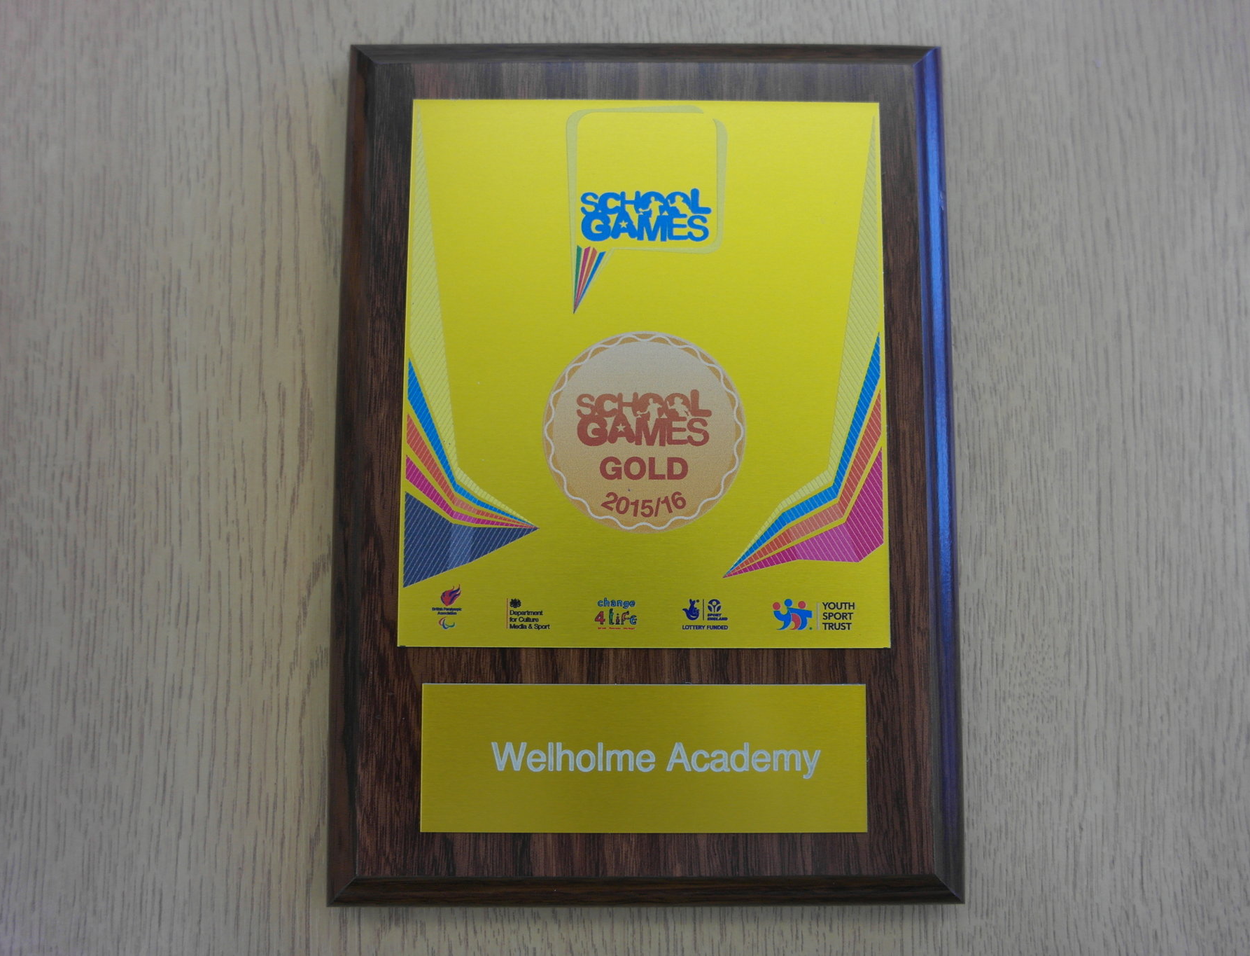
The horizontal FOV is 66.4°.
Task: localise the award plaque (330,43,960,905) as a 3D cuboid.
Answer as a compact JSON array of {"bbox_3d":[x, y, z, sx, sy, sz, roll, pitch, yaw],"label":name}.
[{"bbox_3d":[0.004,-0.004,0.201,0.128,0.013,0.180,0,85,0],"label":"award plaque"}]

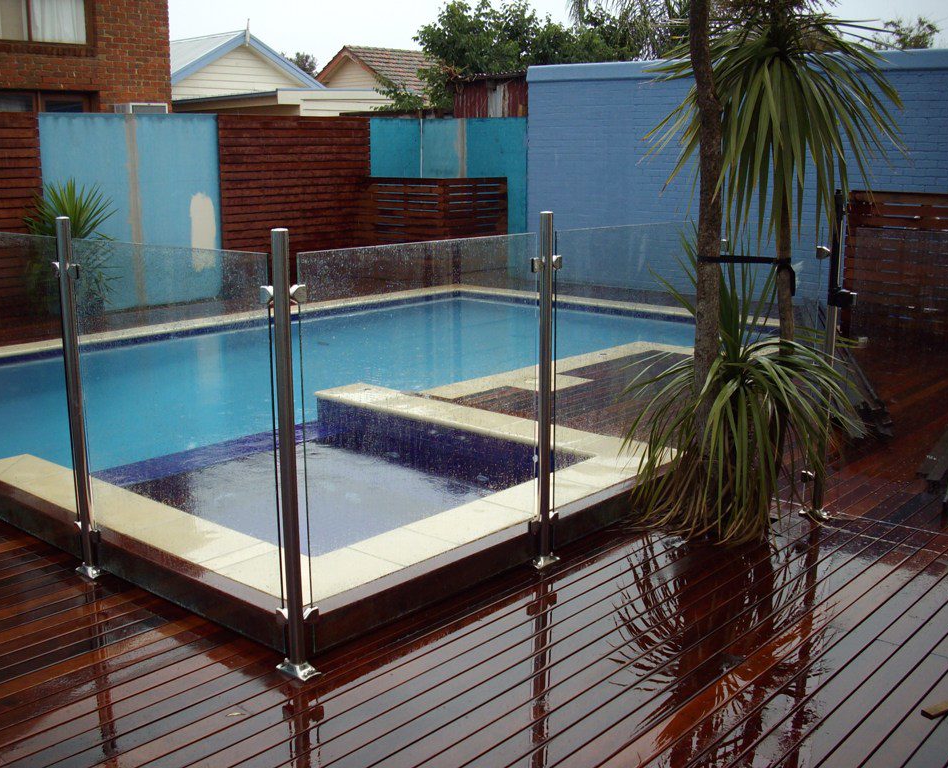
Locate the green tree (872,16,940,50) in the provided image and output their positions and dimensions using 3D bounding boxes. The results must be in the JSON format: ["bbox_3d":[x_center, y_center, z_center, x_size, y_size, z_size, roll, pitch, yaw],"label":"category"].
[{"bbox_3d":[8.725,-5.230,22.435,2.300,4.400,2.300,4,12,20],"label":"green tree"}]

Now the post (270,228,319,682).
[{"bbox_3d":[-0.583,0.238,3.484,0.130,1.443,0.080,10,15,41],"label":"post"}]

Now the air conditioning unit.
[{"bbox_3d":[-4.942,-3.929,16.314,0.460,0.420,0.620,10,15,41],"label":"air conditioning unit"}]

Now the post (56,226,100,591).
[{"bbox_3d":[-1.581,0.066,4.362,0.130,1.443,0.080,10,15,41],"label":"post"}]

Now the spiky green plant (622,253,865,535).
[{"bbox_3d":[1.230,0.051,4.973,1.050,1.200,1.000,2,12,13],"label":"spiky green plant"}]

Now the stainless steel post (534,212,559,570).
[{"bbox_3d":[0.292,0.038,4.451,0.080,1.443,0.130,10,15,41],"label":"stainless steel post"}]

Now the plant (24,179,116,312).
[{"bbox_3d":[-4.018,-1.328,10.920,0.900,1.320,0.880,-4,12,-20],"label":"plant"}]

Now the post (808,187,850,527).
[{"bbox_3d":[1.621,-0.112,5.040,0.140,1.490,0.090,10,15,41],"label":"post"}]

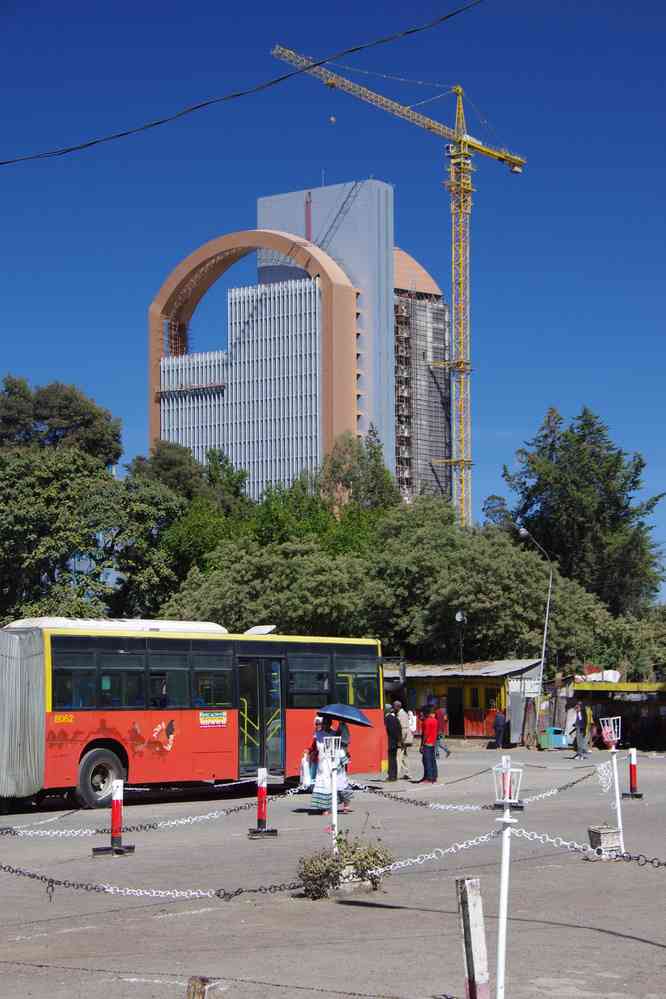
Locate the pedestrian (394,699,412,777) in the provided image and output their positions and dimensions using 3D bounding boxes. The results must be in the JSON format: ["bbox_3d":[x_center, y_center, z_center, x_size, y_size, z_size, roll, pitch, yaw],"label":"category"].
[{"bbox_3d":[1.592,5.432,47.000,0.380,1.762,0.500,-3,-6,26],"label":"pedestrian"}]

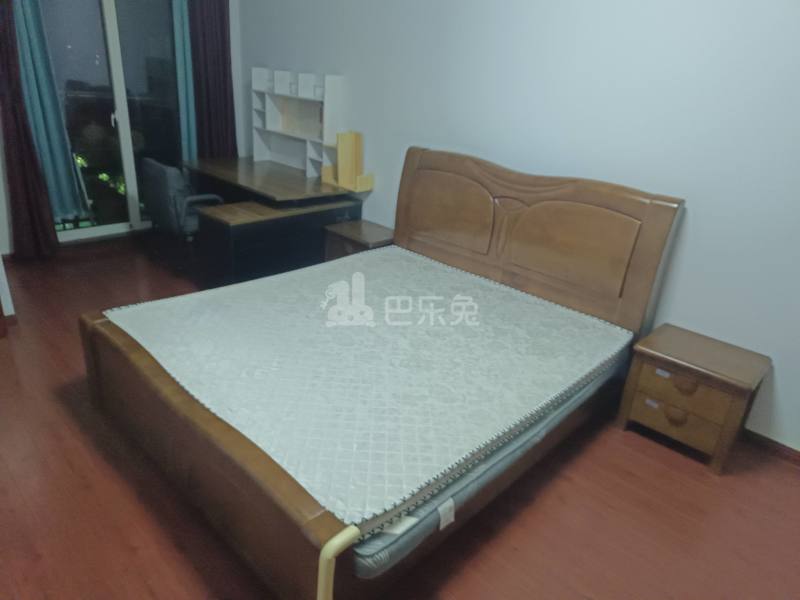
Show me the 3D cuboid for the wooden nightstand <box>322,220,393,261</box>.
[{"bbox_3d":[-0.276,-0.316,4.278,0.530,0.480,0.435,24,30,39],"label":"wooden nightstand"}]

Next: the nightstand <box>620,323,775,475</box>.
[{"bbox_3d":[1.460,0.480,2.683,0.520,0.480,0.440,24,30,39],"label":"nightstand"}]

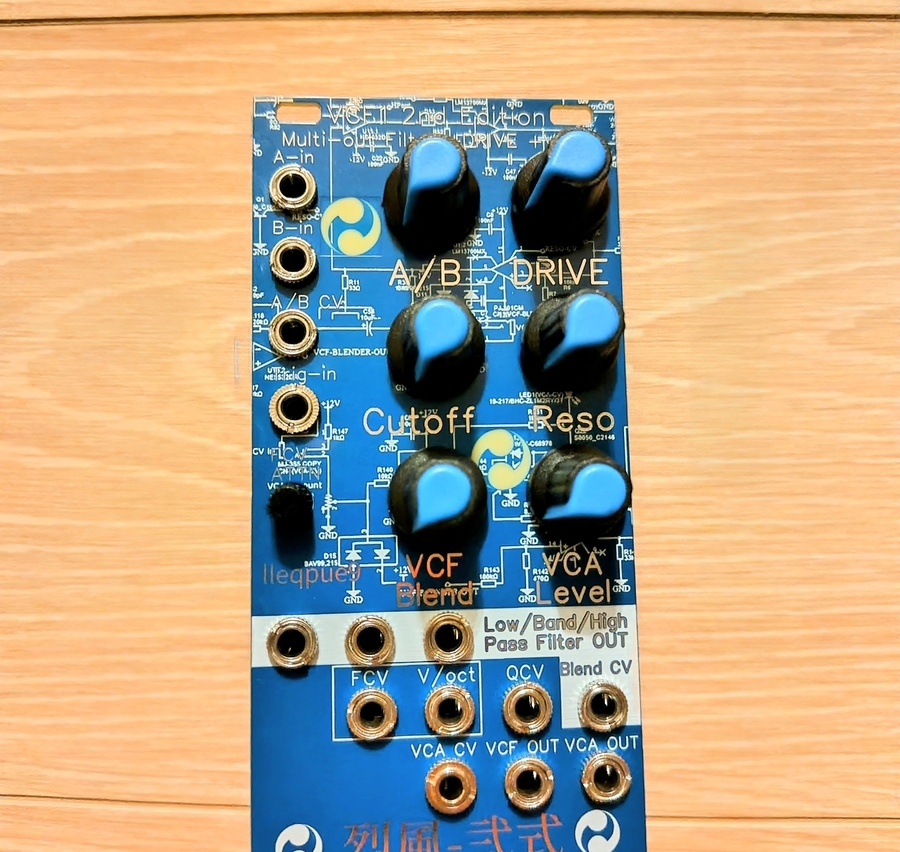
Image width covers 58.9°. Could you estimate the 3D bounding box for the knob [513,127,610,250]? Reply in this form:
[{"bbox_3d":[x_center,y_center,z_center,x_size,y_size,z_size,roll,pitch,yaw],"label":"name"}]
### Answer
[{"bbox_3d":[0.019,-0.038,0.124,0.016,0.017,0.016,-24,87,-5],"label":"knob"}]

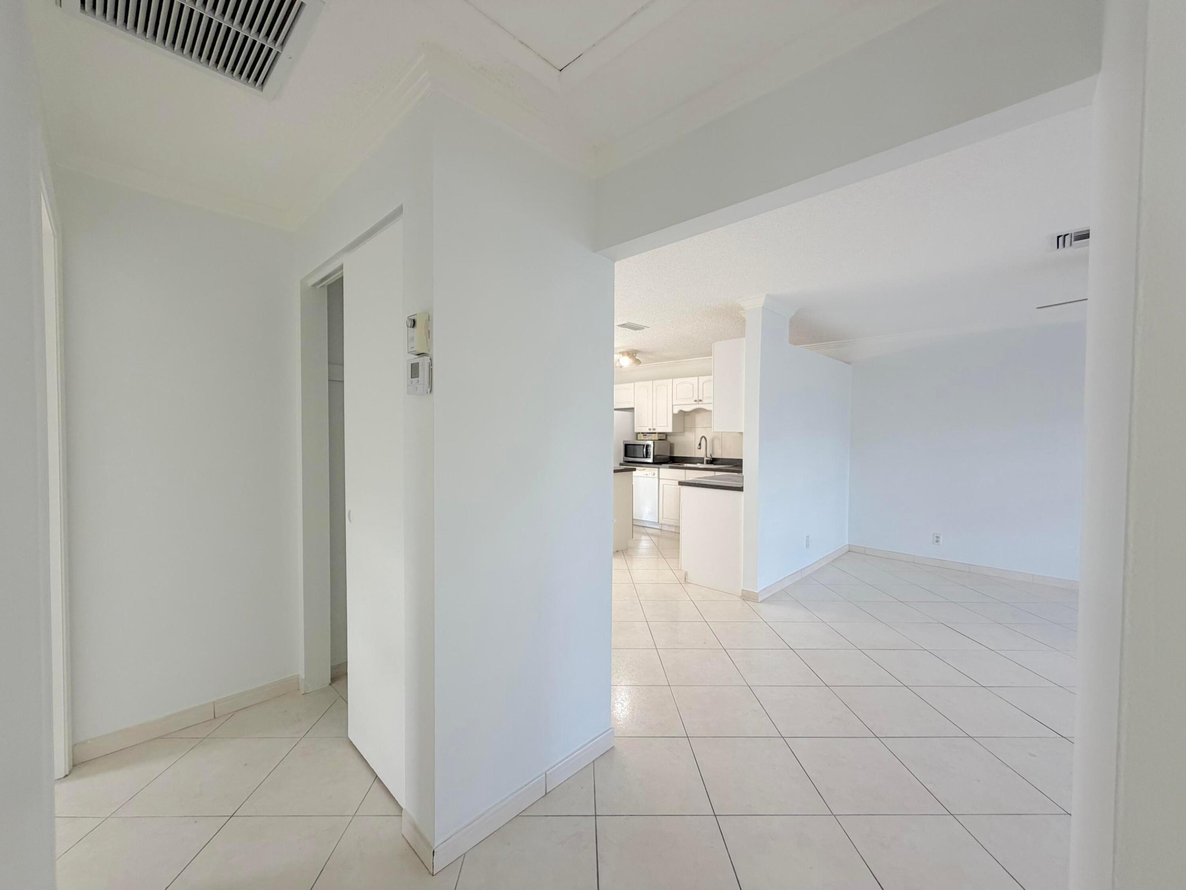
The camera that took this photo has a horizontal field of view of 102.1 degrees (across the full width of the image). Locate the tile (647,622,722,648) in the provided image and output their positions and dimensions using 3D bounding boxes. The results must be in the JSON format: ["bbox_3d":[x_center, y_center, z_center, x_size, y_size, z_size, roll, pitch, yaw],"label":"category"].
[{"bbox_3d":[0.622,1.283,3.230,0.427,0.010,0.427,1,2,-1],"label":"tile"}]

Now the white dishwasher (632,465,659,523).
[{"bbox_3d":[0.909,0.732,7.099,0.600,0.818,0.600,2,2,44],"label":"white dishwasher"}]

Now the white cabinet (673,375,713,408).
[{"bbox_3d":[1.550,-0.727,6.665,0.826,0.397,0.320,2,2,44],"label":"white cabinet"}]

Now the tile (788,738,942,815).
[{"bbox_3d":[1.076,1.331,1.951,0.426,0.012,0.426,0,1,-1],"label":"tile"}]

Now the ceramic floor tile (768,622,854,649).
[{"bbox_3d":[1.476,1.300,3.258,0.426,0.012,0.426,0,1,-1],"label":"ceramic floor tile"}]

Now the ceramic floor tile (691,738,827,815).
[{"bbox_3d":[0.648,1.328,1.944,0.426,0.012,0.426,0,1,-1],"label":"ceramic floor tile"}]

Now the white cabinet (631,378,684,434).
[{"bbox_3d":[1.002,-0.562,7.165,0.686,0.759,0.325,2,2,44],"label":"white cabinet"}]

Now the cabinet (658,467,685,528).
[{"bbox_3d":[1.288,0.706,6.711,0.400,0.772,0.610,2,2,44],"label":"cabinet"}]

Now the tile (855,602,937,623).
[{"bbox_3d":[2.315,1.291,3.695,0.427,0.010,0.427,1,2,-1],"label":"tile"}]

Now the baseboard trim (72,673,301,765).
[{"bbox_3d":[-1.832,1.256,2.244,0.013,0.083,0.819,2,2,44],"label":"baseboard trim"}]

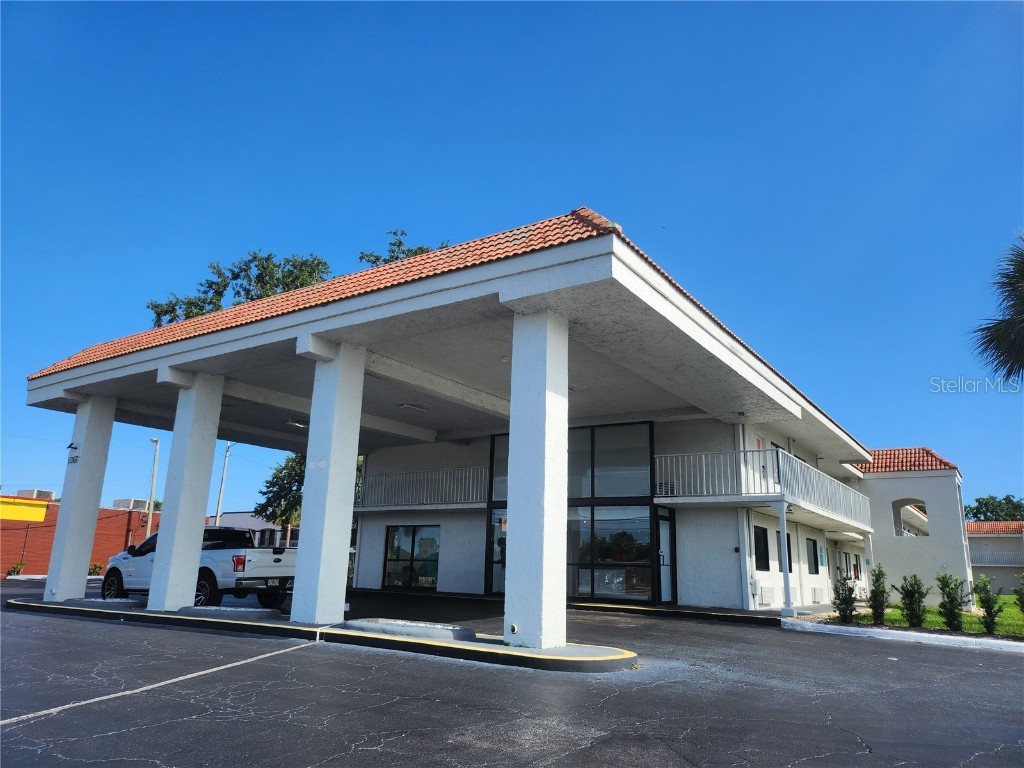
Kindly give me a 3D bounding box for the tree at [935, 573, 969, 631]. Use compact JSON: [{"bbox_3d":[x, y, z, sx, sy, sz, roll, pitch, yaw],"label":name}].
[{"bbox_3d":[8.190,4.047,13.214,0.516,1.044,0.516,-8,-17,33],"label":"tree"}]

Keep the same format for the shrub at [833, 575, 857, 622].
[{"bbox_3d":[6.799,4.366,14.449,0.432,0.947,0.432,-8,-17,33],"label":"shrub"}]

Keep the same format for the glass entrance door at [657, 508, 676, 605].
[{"bbox_3d":[3.948,4.429,18.302,0.090,2.420,1.080,-8,-17,33],"label":"glass entrance door"}]

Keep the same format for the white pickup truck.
[{"bbox_3d":[-7.803,4.589,17.773,5.850,1.950,2.080,-8,-17,32],"label":"white pickup truck"}]

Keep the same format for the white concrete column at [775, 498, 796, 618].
[{"bbox_3d":[6.069,3.861,15.776,0.290,2.493,0.260,-8,-17,33],"label":"white concrete column"}]

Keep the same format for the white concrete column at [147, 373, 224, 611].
[{"bbox_3d":[-6.968,2.236,15.230,0.635,4.933,0.628,-8,-17,33],"label":"white concrete column"}]

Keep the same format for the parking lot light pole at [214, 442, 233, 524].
[{"bbox_3d":[-17.409,7.057,42.374,0.350,9.000,0.800,-8,-17,33],"label":"parking lot light pole"}]

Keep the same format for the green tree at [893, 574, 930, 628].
[{"bbox_3d":[7.597,4.116,13.572,0.700,1.060,0.620,-8,-17,33],"label":"green tree"}]

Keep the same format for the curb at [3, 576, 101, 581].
[{"bbox_3d":[-22.531,9.626,35.307,0.200,0.200,5.025,-8,-17,33],"label":"curb"}]

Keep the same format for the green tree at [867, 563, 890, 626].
[{"bbox_3d":[7.333,4.187,14.286,0.470,1.240,0.450,-8,-17,33],"label":"green tree"}]

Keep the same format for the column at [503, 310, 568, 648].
[{"bbox_3d":[0.400,1.355,10.631,0.622,4.832,0.655,-8,-17,33],"label":"column"}]

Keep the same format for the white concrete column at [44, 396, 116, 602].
[{"bbox_3d":[-10.688,2.797,17.687,0.628,4.960,0.628,-8,-17,33],"label":"white concrete column"}]

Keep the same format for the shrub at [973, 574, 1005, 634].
[{"bbox_3d":[8.704,4.015,12.962,0.476,1.041,0.476,-8,-17,33],"label":"shrub"}]

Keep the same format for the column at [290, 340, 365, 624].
[{"bbox_3d":[-3.357,1.779,13.126,0.644,4.976,0.655,-8,-17,33],"label":"column"}]

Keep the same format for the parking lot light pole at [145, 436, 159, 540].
[{"bbox_3d":[-18.681,6.417,36.883,0.300,7.300,0.600,-8,-17,33],"label":"parking lot light pole"}]

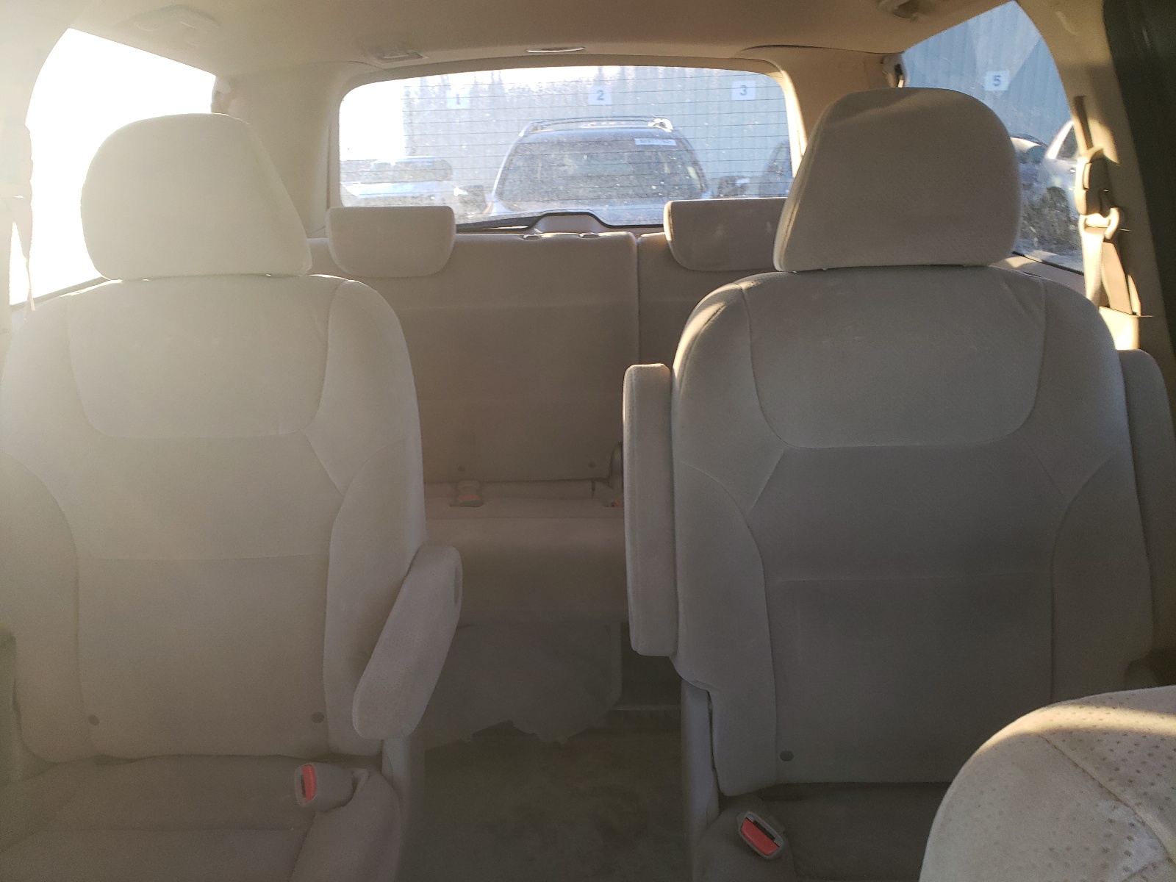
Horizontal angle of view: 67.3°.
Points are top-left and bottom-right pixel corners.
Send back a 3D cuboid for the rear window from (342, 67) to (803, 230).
[{"bbox_3d":[-0.052,-0.687,2.111,1.100,0.410,0.060,-1,42,0],"label":"rear window"}]

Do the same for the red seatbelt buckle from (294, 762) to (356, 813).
[{"bbox_3d":[-0.292,0.387,0.985,0.028,0.045,0.065,-5,-16,21],"label":"red seatbelt buckle"}]

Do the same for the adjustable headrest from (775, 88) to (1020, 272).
[{"bbox_3d":[0.367,-0.306,1.050,0.265,0.195,0.120,-1,4,0],"label":"adjustable headrest"}]

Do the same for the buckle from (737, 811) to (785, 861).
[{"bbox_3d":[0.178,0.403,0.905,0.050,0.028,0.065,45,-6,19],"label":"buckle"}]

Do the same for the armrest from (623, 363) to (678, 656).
[{"bbox_3d":[0.074,0.082,1.045,0.055,0.330,0.085,-1,0,0],"label":"armrest"}]

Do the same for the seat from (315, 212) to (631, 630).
[{"bbox_3d":[-0.264,-0.092,1.677,0.710,0.665,0.730,-1,18,0],"label":"seat"}]

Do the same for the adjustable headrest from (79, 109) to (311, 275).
[{"bbox_3d":[-0.493,-0.304,1.115,0.265,0.193,0.120,-1,4,0],"label":"adjustable headrest"}]

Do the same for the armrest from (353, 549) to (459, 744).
[{"bbox_3d":[-0.182,0.198,0.941,0.058,0.075,0.320,-1,13,0],"label":"armrest"}]

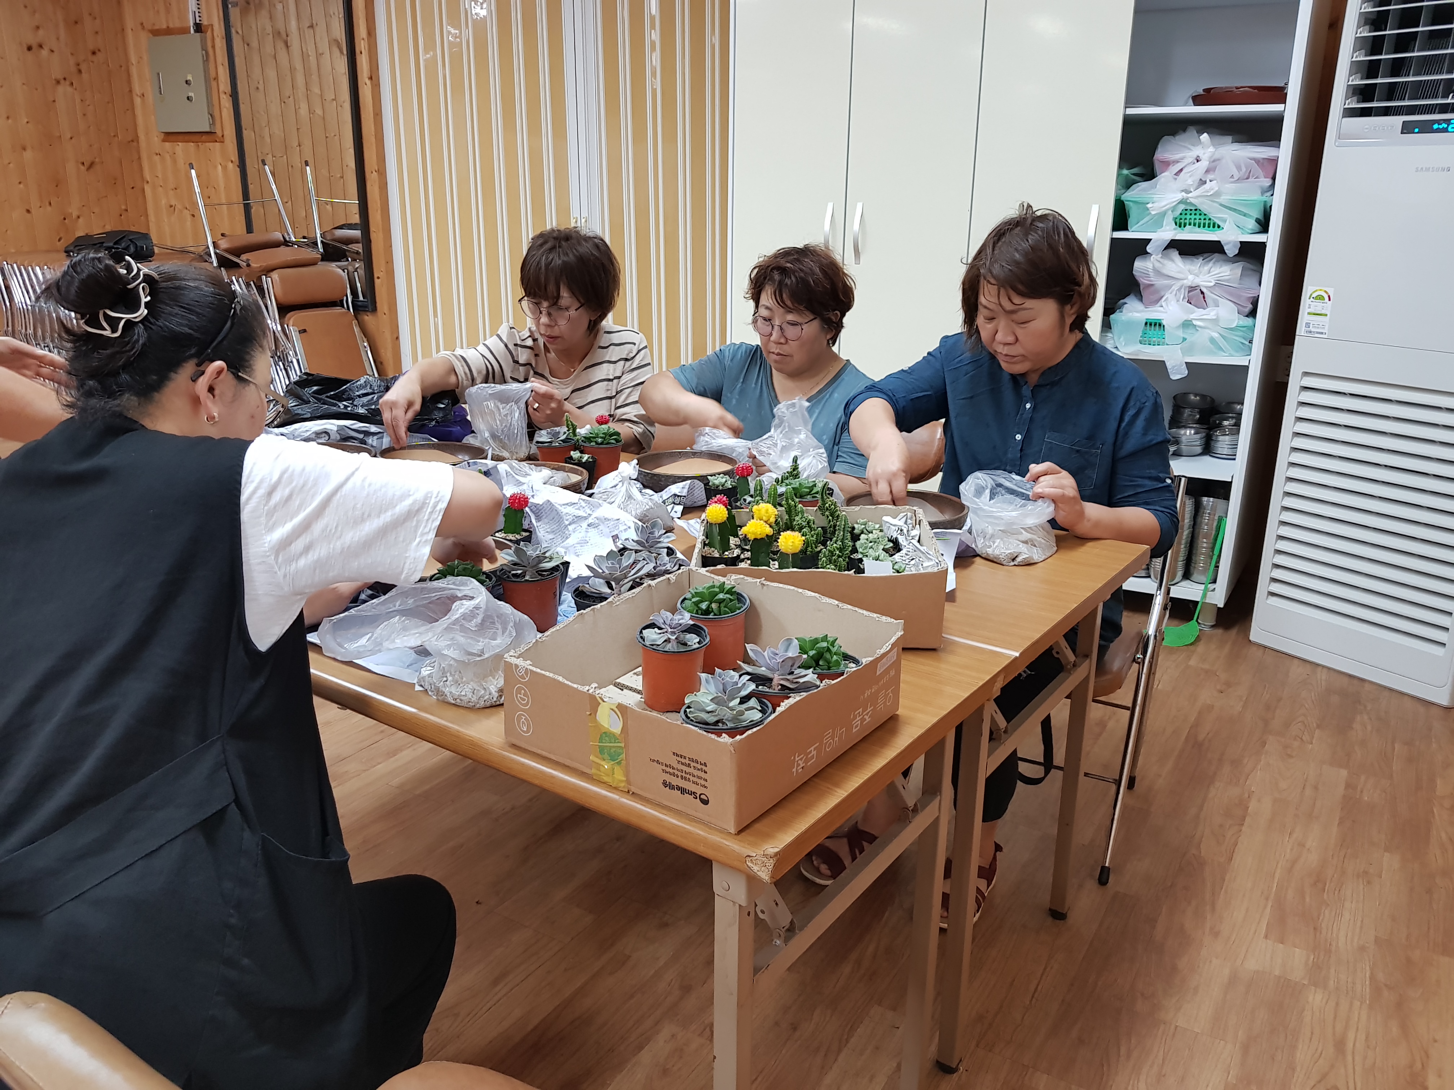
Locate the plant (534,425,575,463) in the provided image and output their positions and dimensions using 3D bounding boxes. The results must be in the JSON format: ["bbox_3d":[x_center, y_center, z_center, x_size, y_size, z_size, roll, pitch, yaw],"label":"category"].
[{"bbox_3d":[-0.361,-0.195,2.286,0.090,0.120,0.090,0,17,0],"label":"plant"}]

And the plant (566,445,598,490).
[{"bbox_3d":[-0.307,-0.161,2.304,0.067,0.095,0.067,0,17,0],"label":"plant"}]

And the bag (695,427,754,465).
[{"bbox_3d":[-0.009,-0.212,2.360,0.130,0.095,0.100,8,18,24],"label":"bag"}]

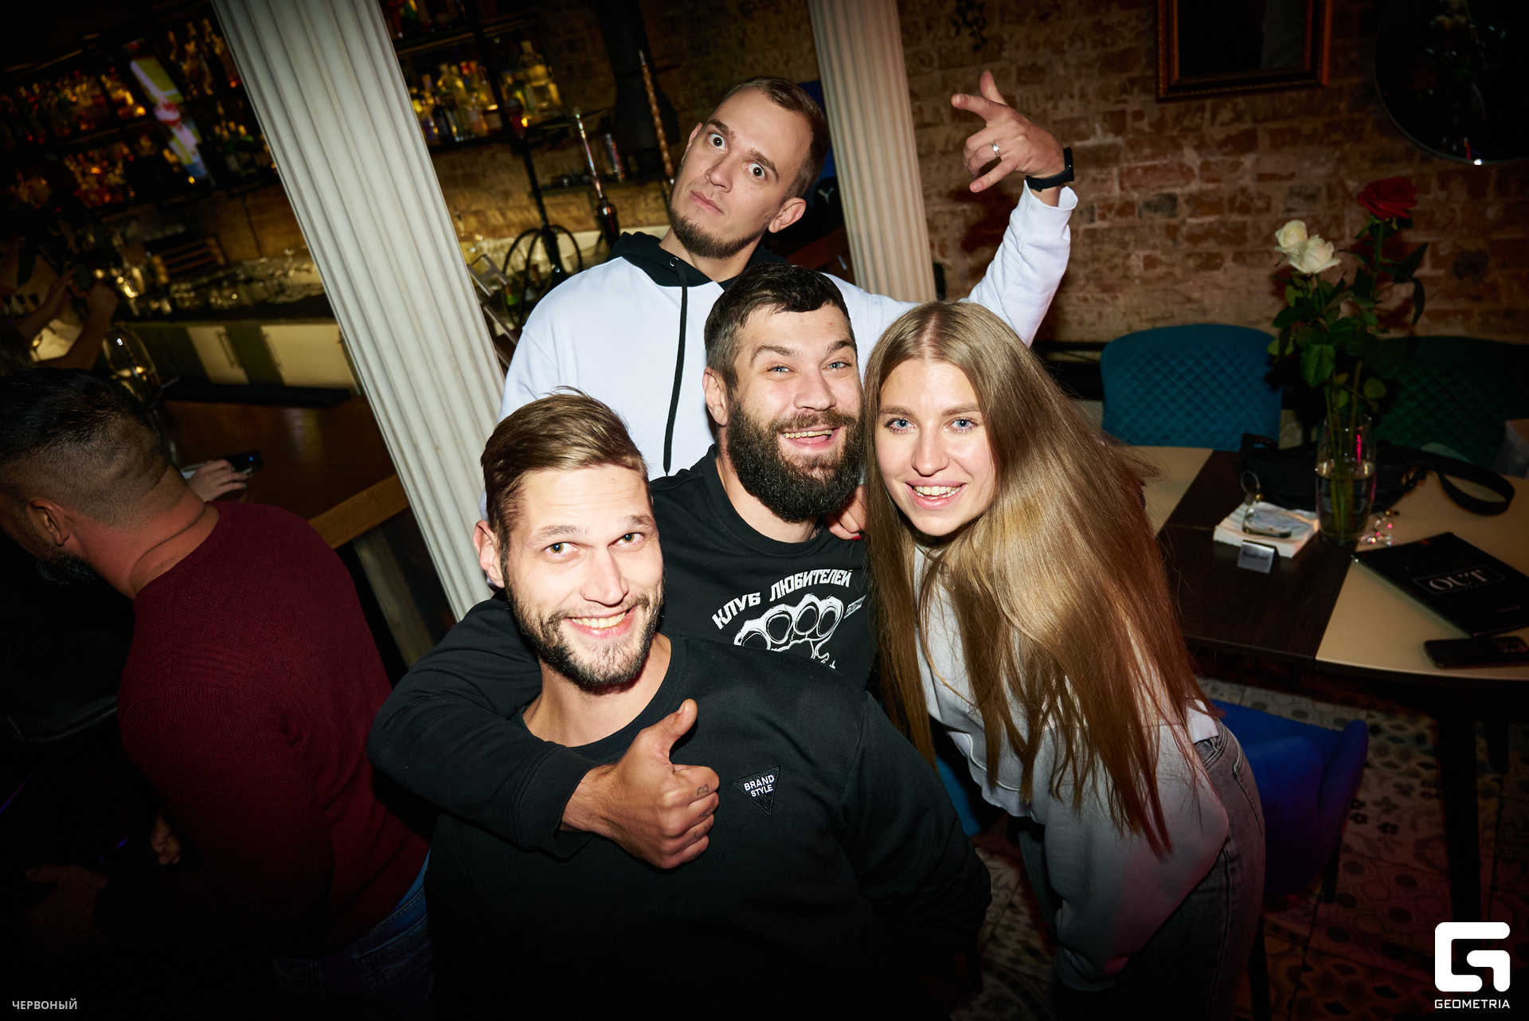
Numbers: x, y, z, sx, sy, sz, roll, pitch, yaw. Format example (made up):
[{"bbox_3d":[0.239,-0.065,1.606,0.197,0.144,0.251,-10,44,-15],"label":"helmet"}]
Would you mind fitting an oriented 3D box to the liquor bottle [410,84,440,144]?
[{"bbox_3d":[-1.577,-1.838,4.742,0.077,0.265,0.077,8,32,37],"label":"liquor bottle"}]

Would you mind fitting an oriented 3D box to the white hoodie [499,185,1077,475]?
[{"bbox_3d":[0.033,-0.084,1.571,0.820,0.720,0.370,-9,26,-6],"label":"white hoodie"}]

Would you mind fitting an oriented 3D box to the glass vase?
[{"bbox_3d":[1.194,-0.062,2.096,0.109,0.255,0.109,8,32,37],"label":"glass vase"}]

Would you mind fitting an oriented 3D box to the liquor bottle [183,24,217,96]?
[{"bbox_3d":[-3.028,-2.418,5.477,0.070,0.335,0.070,8,32,37],"label":"liquor bottle"}]

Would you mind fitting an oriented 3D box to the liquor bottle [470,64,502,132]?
[{"bbox_3d":[-1.217,-1.804,4.459,0.083,0.275,0.080,8,32,37],"label":"liquor bottle"}]

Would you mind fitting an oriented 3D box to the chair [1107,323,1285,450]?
[{"bbox_3d":[1.302,-0.068,3.158,0.540,0.830,0.580,3,30,30],"label":"chair"}]

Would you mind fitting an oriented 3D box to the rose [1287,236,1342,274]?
[{"bbox_3d":[1.041,-0.481,1.930,0.092,0.070,0.086,8,46,37],"label":"rose"}]

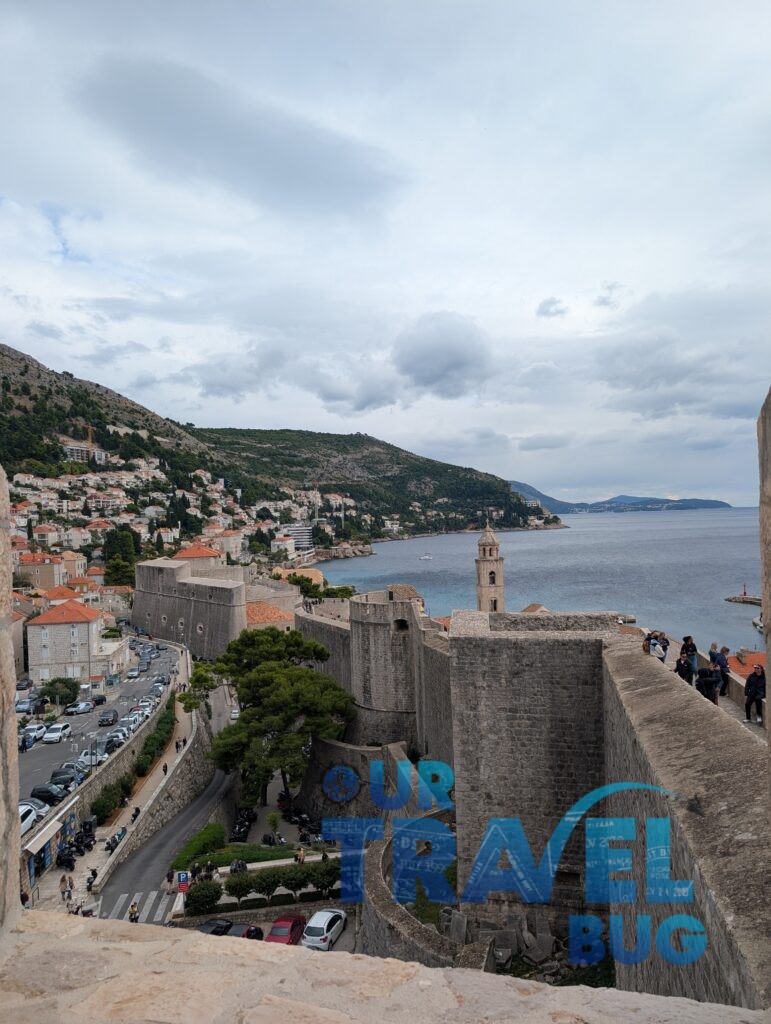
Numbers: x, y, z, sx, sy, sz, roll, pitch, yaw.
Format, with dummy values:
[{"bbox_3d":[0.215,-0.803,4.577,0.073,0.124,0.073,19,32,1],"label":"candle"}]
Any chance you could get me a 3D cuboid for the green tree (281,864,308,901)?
[{"bbox_3d":[-6.259,25.674,48.819,2.000,2.350,2.000,-2,0,0],"label":"green tree"}]

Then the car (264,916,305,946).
[{"bbox_3d":[-6.173,26.009,44.338,1.700,1.400,4.100,-1,0,9],"label":"car"}]

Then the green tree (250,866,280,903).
[{"bbox_3d":[-8.199,25.726,48.601,2.050,2.350,2.050,-2,0,0],"label":"green tree"}]

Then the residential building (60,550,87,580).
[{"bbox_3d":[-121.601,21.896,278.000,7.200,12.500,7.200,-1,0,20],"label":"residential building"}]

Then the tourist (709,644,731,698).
[{"bbox_3d":[11.633,5.514,24.580,0.600,1.680,0.520,-2,0,-6],"label":"tourist"}]

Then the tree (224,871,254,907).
[{"bbox_3d":[-9.602,24.808,46.600,1.950,2.400,1.950,-1,0,0],"label":"tree"}]

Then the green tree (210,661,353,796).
[{"bbox_3d":[-11.432,24.647,78.200,14.600,14.800,13.500,-2,0,0],"label":"green tree"}]

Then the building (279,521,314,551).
[{"bbox_3d":[-104.585,29.712,845.000,38.000,33.000,25.000,-1,0,-27],"label":"building"}]

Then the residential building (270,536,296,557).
[{"bbox_3d":[-114.464,37.594,797.884,20.500,18.500,16.500,-2,0,22],"label":"residential building"}]

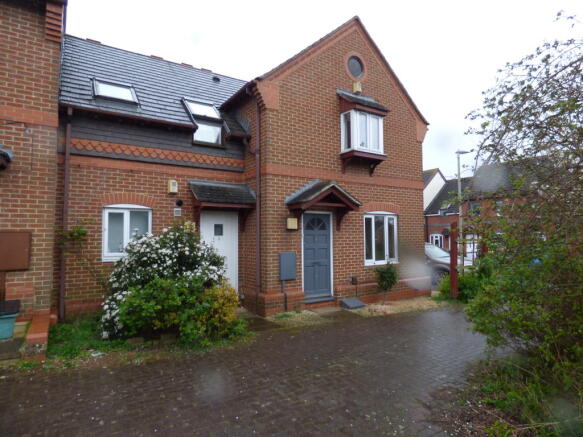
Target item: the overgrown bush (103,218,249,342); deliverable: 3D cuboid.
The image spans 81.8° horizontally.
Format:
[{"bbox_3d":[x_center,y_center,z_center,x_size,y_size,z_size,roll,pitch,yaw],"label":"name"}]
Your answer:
[{"bbox_3d":[-2.076,1.065,6.139,2.250,1.920,1.650,1,-3,-32],"label":"overgrown bush"}]

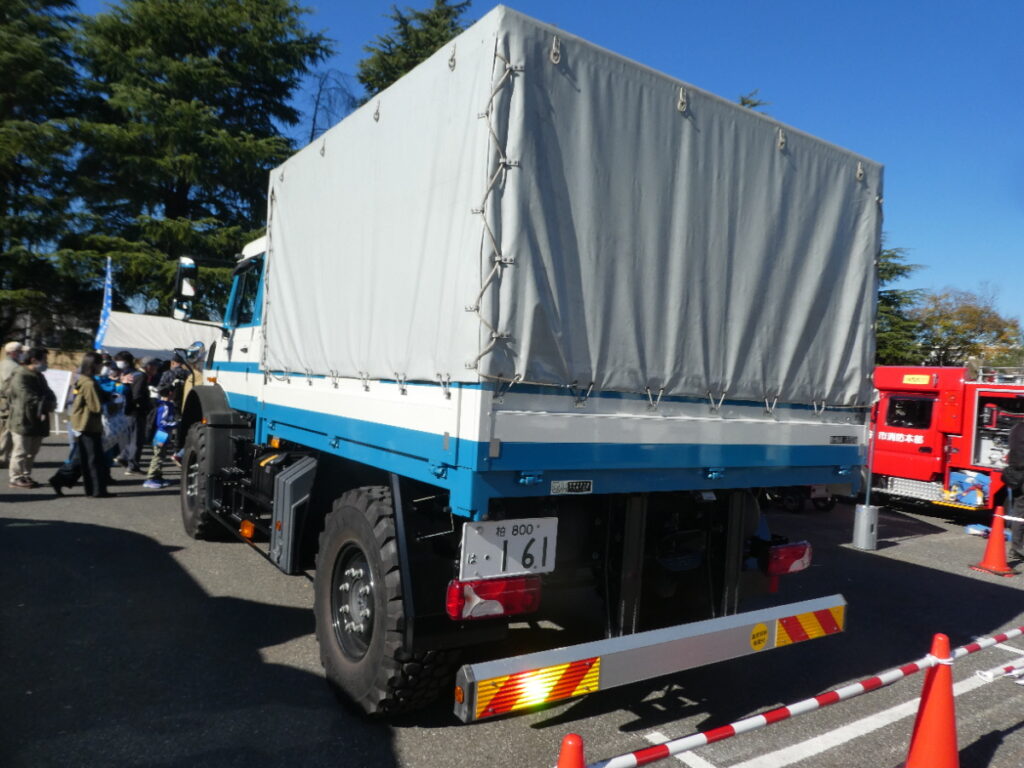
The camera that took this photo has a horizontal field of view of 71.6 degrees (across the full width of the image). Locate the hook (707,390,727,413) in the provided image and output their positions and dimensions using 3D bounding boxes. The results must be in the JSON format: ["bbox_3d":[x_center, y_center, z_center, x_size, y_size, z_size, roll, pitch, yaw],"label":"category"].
[{"bbox_3d":[0.881,0.078,3.058,0.121,0.095,0.040,4,0,-34],"label":"hook"}]

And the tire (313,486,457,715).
[{"bbox_3d":[-0.633,1.034,3.446,0.360,1.034,1.044,4,0,-35],"label":"tire"}]

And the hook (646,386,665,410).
[{"bbox_3d":[0.578,0.060,2.857,0.098,0.097,0.040,4,0,-34],"label":"hook"}]

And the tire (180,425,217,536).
[{"bbox_3d":[-2.829,0.911,6.642,0.360,1.034,1.044,4,0,-35],"label":"tire"}]

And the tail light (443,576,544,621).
[{"bbox_3d":[-0.073,0.828,2.787,0.383,0.144,0.075,4,0,-34],"label":"tail light"}]

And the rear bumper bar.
[{"bbox_3d":[0.784,1.149,3.150,2.312,0.188,0.084,4,0,-34],"label":"rear bumper bar"}]

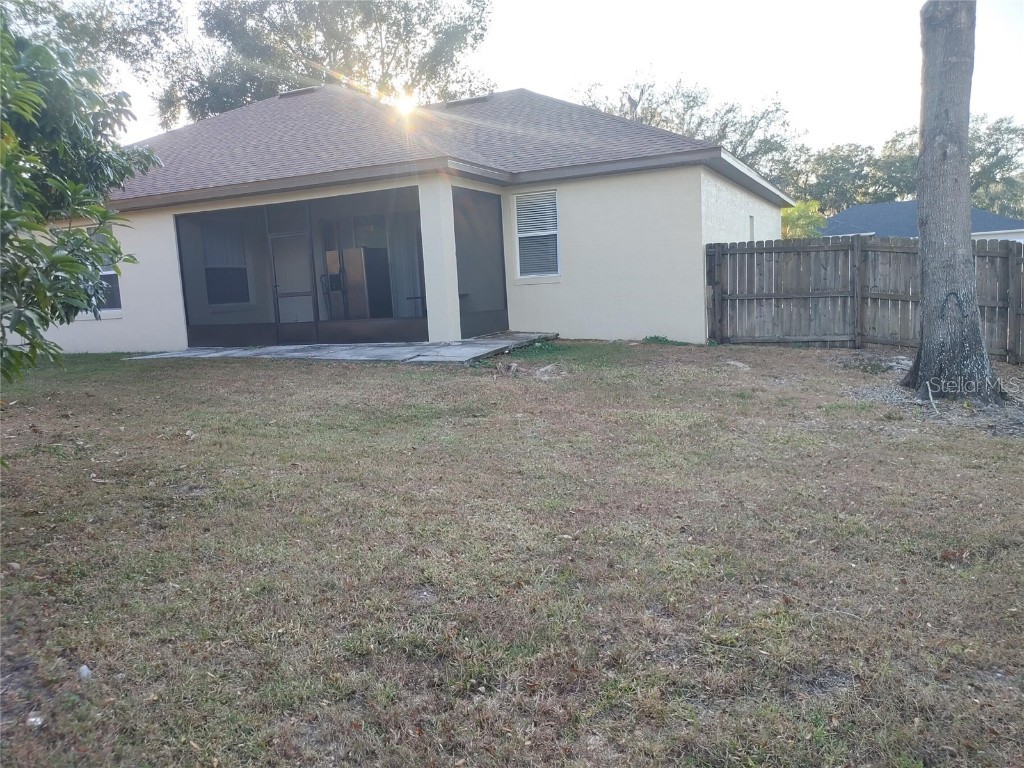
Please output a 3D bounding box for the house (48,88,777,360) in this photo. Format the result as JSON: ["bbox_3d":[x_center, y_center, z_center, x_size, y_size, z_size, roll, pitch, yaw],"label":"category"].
[{"bbox_3d":[-3.872,-5.089,21.933,20.970,7.080,15.230,0,9,25],"label":"house"}]

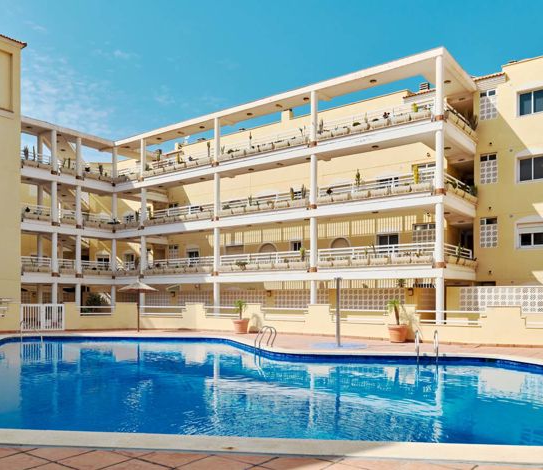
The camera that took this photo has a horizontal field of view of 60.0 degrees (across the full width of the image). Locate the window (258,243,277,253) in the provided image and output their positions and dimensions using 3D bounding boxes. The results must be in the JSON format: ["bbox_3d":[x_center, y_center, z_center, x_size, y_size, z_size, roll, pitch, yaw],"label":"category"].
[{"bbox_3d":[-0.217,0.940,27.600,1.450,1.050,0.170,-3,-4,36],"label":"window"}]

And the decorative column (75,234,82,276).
[{"bbox_3d":[-11.517,1.223,28.047,0.350,2.506,0.350,-4,-8,34],"label":"decorative column"}]

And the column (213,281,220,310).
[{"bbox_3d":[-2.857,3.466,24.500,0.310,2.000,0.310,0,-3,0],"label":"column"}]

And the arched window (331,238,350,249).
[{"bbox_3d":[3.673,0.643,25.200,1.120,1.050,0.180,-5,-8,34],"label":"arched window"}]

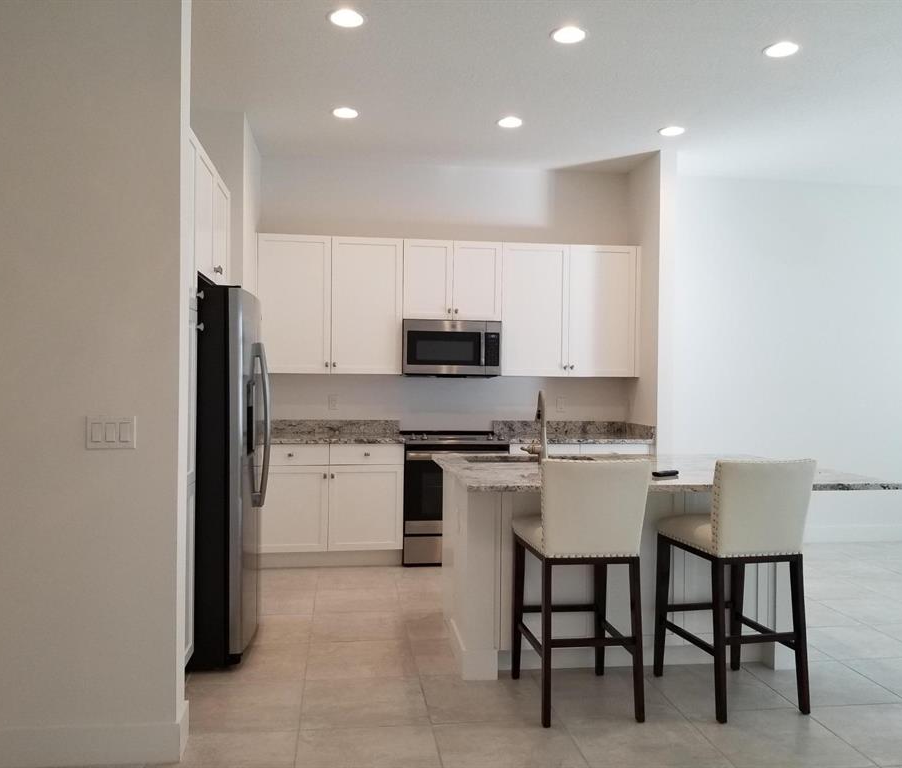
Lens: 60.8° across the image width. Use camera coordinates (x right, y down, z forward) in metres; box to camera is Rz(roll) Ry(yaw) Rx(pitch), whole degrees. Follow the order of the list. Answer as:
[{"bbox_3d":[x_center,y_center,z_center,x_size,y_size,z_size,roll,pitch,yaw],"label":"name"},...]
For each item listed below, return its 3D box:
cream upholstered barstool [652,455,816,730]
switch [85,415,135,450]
[{"bbox_3d":[1.201,0.809,3.328,0.430,1.060,0.570,1,0,-14],"label":"cream upholstered barstool"},{"bbox_3d":[-1.165,0.170,2.639,0.164,0.114,0.009,1,0,-8],"label":"switch"}]

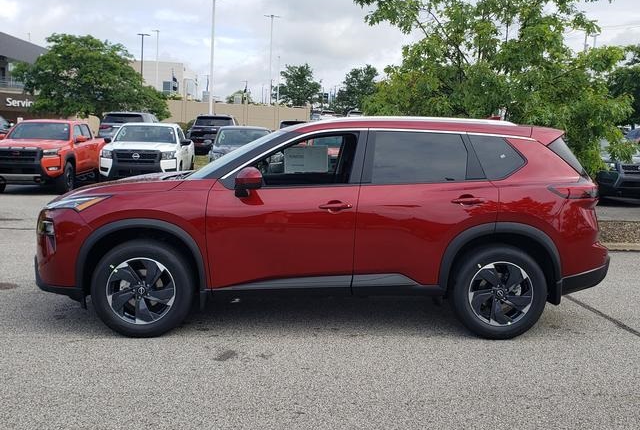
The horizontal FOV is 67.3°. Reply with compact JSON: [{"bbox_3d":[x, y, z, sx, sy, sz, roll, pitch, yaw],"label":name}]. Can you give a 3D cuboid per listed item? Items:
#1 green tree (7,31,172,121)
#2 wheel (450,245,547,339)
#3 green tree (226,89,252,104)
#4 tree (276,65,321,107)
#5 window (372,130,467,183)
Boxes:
[{"bbox_3d":[-12.300,-6.500,26.000,8.400,6.500,8.000,1,8,0],"label":"green tree"},{"bbox_3d":[1.377,0.584,3.786,0.735,0.735,0.240,1,6,-2],"label":"wheel"},{"bbox_3d":[-11.868,-15.509,70.000,4.800,5.800,4.800,2,6,0],"label":"green tree"},{"bbox_3d":[-2.808,-14.978,60.000,5.400,7.000,5.400,2,6,0],"label":"tree"},{"bbox_3d":[0.737,-0.432,3.580,0.720,0.400,0.060,1,-8,-2],"label":"window"}]

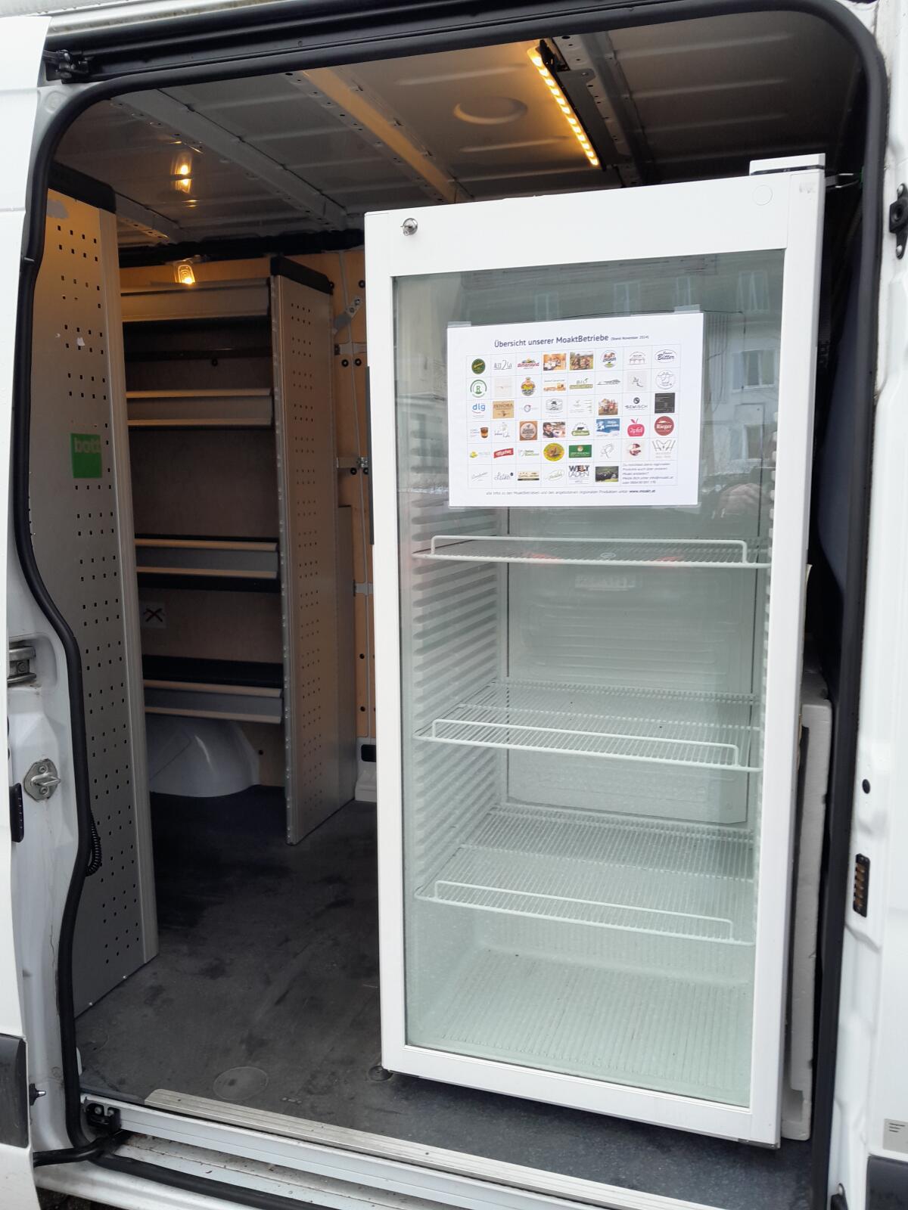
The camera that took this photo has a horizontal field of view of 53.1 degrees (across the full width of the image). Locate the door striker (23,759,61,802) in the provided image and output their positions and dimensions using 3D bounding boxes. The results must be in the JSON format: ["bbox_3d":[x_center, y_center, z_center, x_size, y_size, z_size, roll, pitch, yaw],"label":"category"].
[{"bbox_3d":[-0.731,0.312,1.618,0.034,0.071,0.061,7,11,41],"label":"door striker"}]

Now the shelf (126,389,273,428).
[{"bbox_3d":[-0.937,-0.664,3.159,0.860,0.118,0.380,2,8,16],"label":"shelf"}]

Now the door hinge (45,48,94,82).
[{"bbox_3d":[-0.612,-0.860,1.448,0.063,0.042,0.058,2,8,16],"label":"door hinge"}]

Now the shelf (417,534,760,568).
[{"bbox_3d":[0.301,-0.130,1.862,0.640,0.047,0.500,2,8,16],"label":"shelf"}]

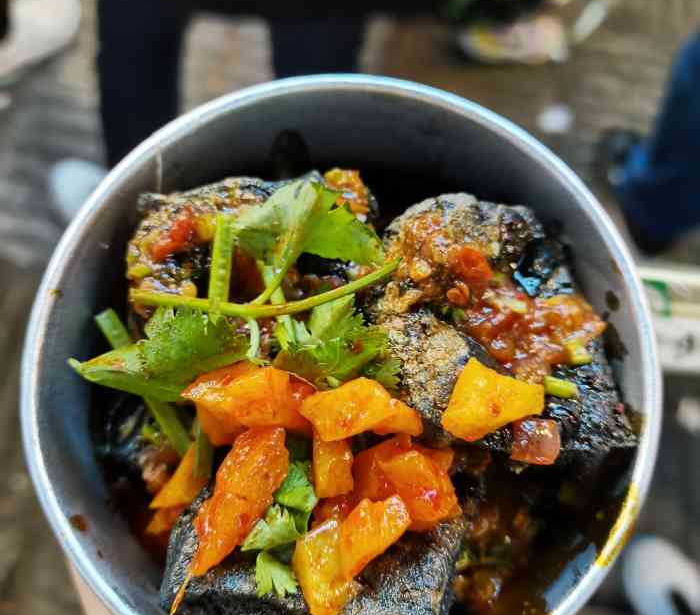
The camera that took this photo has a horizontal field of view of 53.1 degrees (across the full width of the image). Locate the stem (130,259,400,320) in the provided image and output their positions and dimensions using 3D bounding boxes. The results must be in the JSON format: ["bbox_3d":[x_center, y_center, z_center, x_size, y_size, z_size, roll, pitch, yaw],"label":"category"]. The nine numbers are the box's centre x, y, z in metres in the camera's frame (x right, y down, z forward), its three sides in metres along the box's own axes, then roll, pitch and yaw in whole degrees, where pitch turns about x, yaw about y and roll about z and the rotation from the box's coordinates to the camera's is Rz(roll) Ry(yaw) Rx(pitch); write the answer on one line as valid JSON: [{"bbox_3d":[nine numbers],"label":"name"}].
[{"bbox_3d":[-0.020,-0.004,0.172,0.067,0.008,0.010,-7,79,-1],"label":"stem"}]

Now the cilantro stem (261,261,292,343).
[{"bbox_3d":[-0.018,-0.001,0.176,0.004,0.004,0.023,-17,79,-3],"label":"cilantro stem"}]

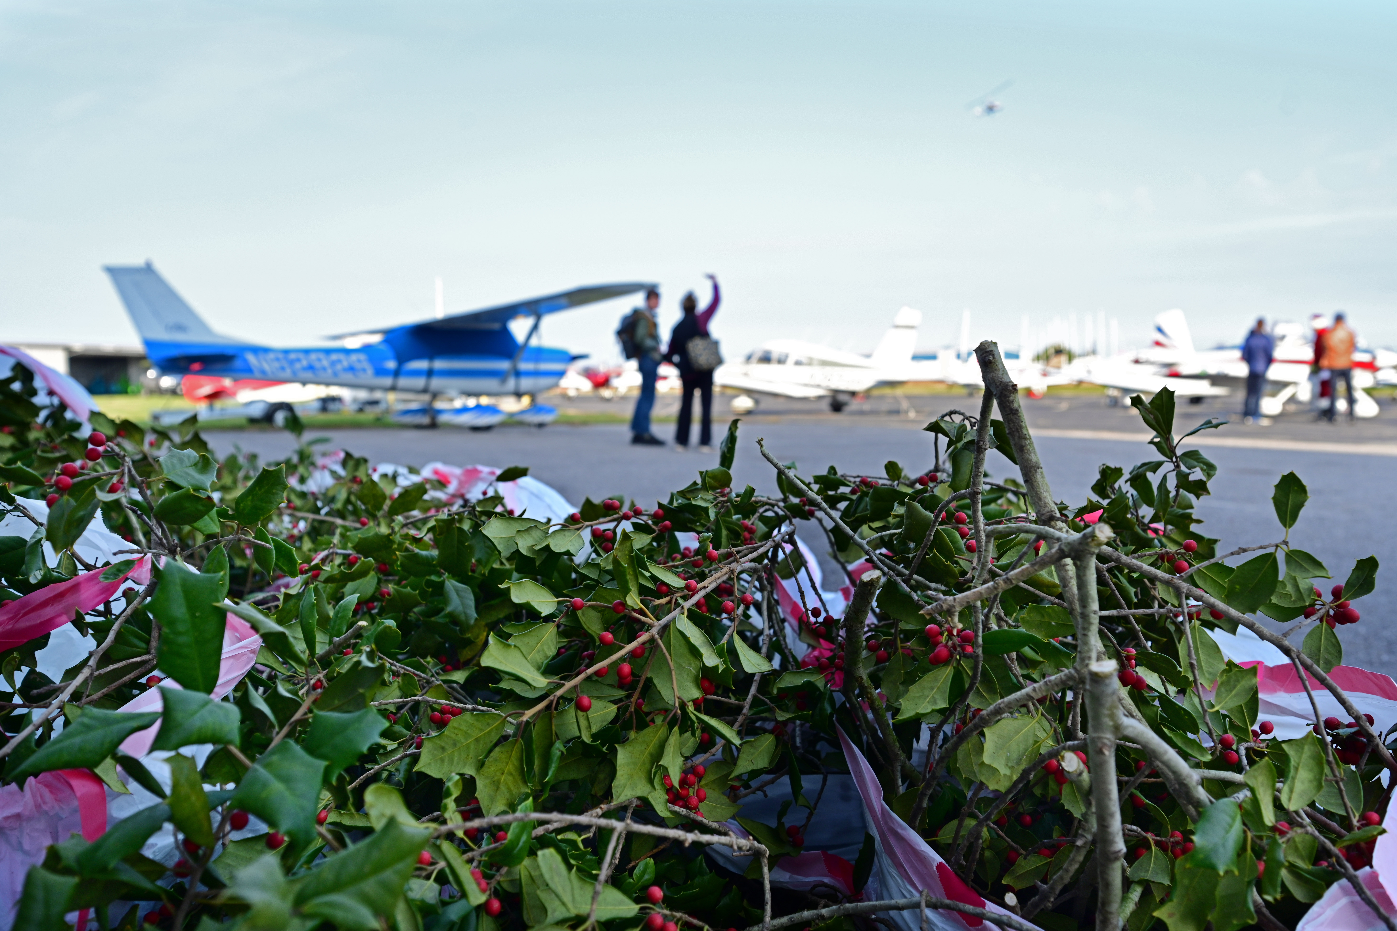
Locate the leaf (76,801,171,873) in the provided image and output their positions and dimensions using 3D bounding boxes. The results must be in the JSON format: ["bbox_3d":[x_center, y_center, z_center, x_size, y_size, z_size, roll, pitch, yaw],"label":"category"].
[{"bbox_3d":[-0.261,0.169,0.493,0.023,0.012,0.051,27,33,20],"label":"leaf"}]

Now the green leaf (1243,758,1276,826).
[{"bbox_3d":[0.326,0.189,0.630,0.020,0.041,0.016,-2,6,6],"label":"green leaf"}]

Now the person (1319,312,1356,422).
[{"bbox_3d":[10.351,-1.601,17.600,0.560,1.760,0.360,1,5,18],"label":"person"}]

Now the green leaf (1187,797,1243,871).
[{"bbox_3d":[0.265,0.190,0.557,0.025,0.012,0.038,9,51,14],"label":"green leaf"}]

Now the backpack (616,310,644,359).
[{"bbox_3d":[-0.778,-1.501,12.500,0.270,0.500,0.340,1,5,13],"label":"backpack"}]

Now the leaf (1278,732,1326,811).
[{"bbox_3d":[0.350,0.178,0.630,0.024,0.044,0.012,-1,-31,49],"label":"leaf"}]

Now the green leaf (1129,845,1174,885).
[{"bbox_3d":[0.275,0.243,0.660,0.028,0.030,0.016,3,24,-1],"label":"green leaf"}]

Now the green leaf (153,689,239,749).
[{"bbox_3d":[-0.231,0.117,0.500,0.042,0.015,0.032,-11,49,-12],"label":"green leaf"}]

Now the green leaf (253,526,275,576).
[{"bbox_3d":[-0.323,0.065,0.810,0.019,0.043,0.014,-5,3,11],"label":"green leaf"}]

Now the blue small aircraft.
[{"bbox_3d":[-4.850,-1.770,16.400,7.250,2.500,10.000,-4,5,-36],"label":"blue small aircraft"}]

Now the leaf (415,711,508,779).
[{"bbox_3d":[-0.155,0.183,0.710,0.068,0.042,0.016,-27,6,3],"label":"leaf"}]

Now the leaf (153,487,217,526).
[{"bbox_3d":[-0.274,0.022,0.580,0.039,0.023,0.011,-11,-42,18],"label":"leaf"}]

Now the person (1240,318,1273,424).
[{"bbox_3d":[9.250,-1.542,17.934,0.550,1.760,0.360,2,5,24],"label":"person"}]

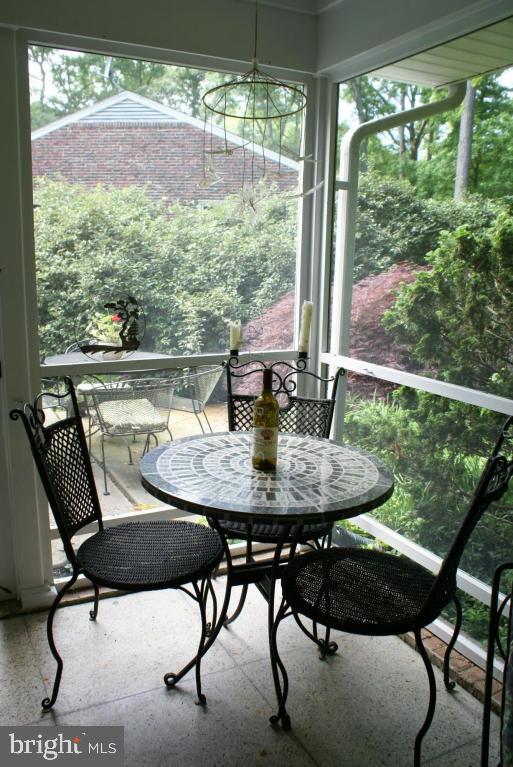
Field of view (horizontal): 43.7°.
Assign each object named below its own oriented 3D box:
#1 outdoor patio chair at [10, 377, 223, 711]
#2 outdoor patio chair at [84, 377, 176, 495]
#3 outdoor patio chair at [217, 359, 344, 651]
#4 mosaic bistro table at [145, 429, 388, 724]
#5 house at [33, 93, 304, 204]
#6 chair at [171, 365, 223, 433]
[{"bbox_3d":[-0.396,0.475,2.033,0.580,0.920,0.480,1,11,2],"label":"outdoor patio chair"},{"bbox_3d":[-0.937,0.317,4.860,0.640,0.750,0.670,-4,12,-24],"label":"outdoor patio chair"},{"bbox_3d":[0.072,0.424,2.335,0.480,0.920,0.580,2,11,5],"label":"outdoor patio chair"},{"bbox_3d":[0.018,0.594,2.034,0.768,0.703,0.768,1,11,0],"label":"mosaic bistro table"},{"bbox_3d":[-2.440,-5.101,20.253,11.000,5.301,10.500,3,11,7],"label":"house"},{"bbox_3d":[-0.625,0.220,5.400,0.670,0.750,0.640,3,11,9],"label":"chair"}]

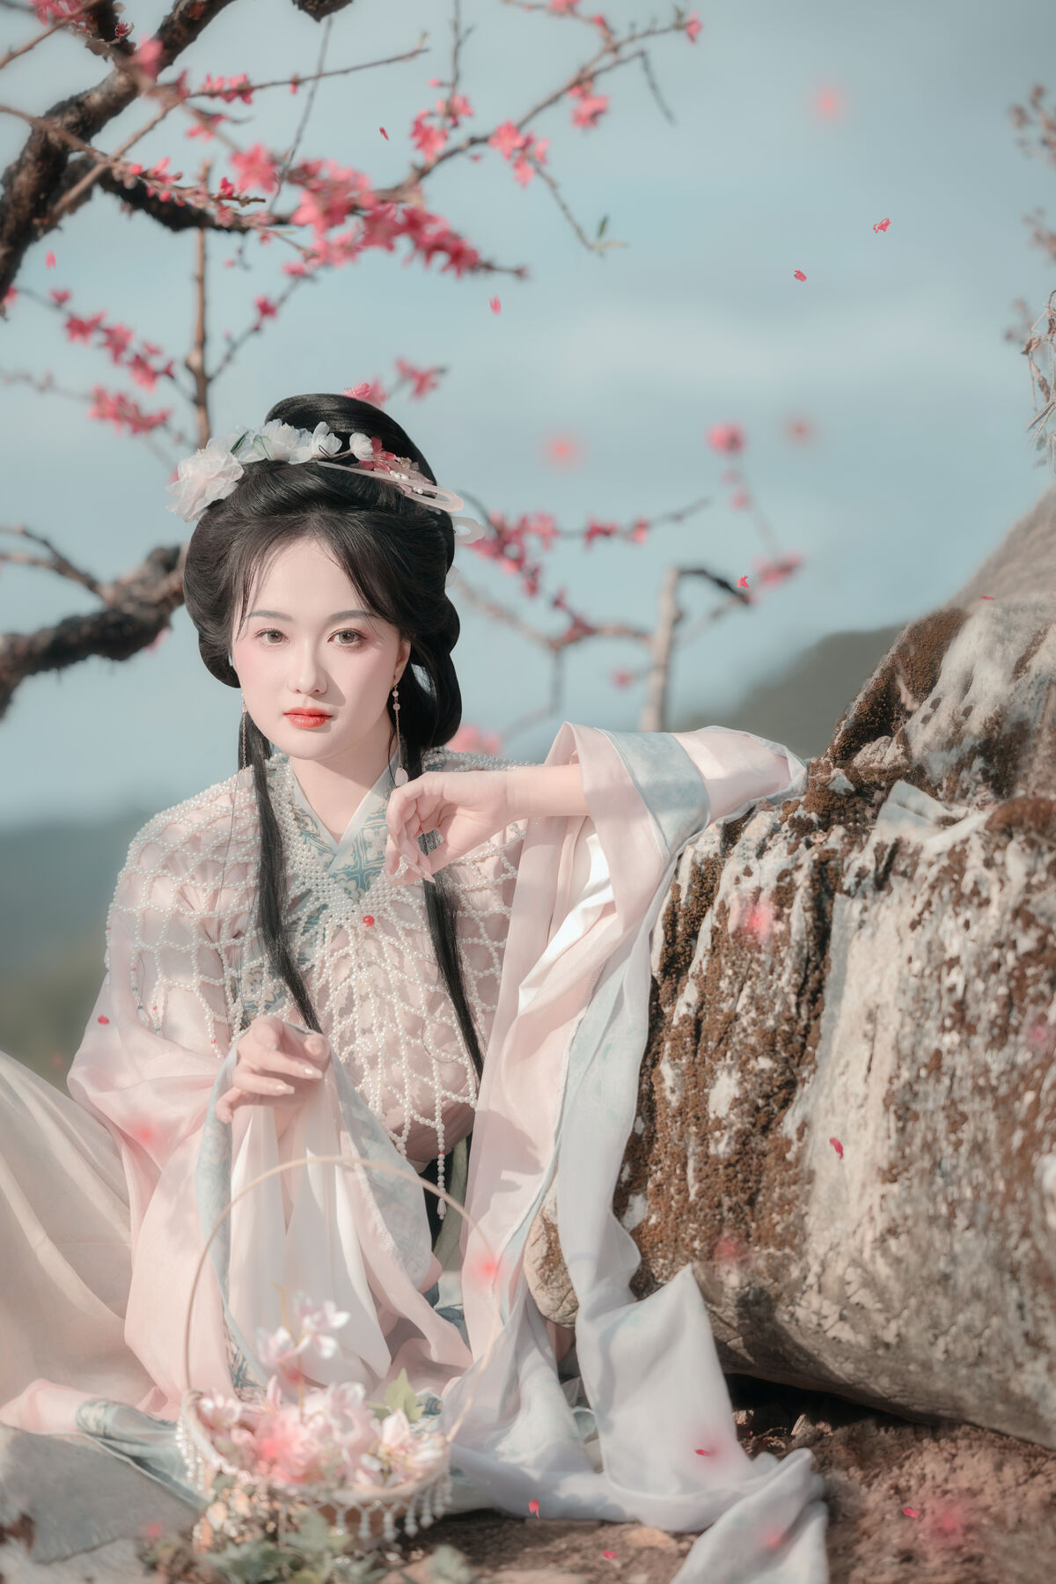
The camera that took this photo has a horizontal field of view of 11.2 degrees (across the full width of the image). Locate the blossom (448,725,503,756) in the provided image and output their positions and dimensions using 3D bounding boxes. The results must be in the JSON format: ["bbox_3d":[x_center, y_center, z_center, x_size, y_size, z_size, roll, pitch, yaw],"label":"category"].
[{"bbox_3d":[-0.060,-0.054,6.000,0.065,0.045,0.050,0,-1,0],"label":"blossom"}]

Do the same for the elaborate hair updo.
[{"bbox_3d":[-0.162,-0.046,4.480,0.235,0.565,0.270,0,-1,15],"label":"elaborate hair updo"}]

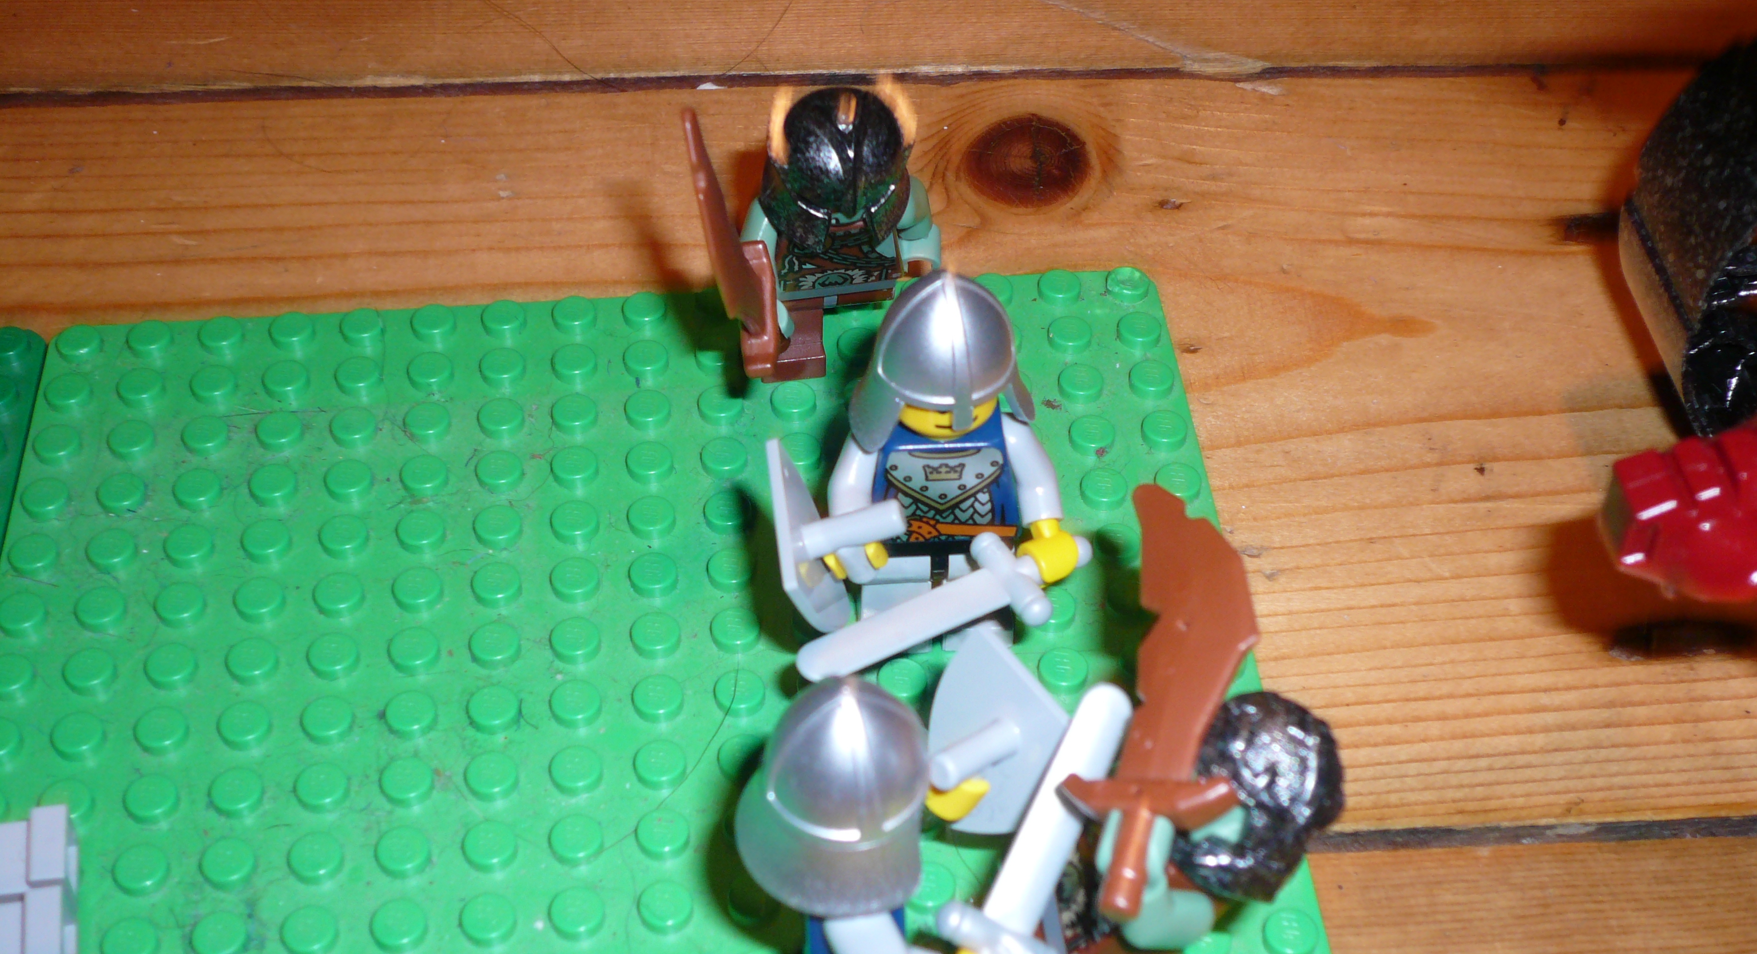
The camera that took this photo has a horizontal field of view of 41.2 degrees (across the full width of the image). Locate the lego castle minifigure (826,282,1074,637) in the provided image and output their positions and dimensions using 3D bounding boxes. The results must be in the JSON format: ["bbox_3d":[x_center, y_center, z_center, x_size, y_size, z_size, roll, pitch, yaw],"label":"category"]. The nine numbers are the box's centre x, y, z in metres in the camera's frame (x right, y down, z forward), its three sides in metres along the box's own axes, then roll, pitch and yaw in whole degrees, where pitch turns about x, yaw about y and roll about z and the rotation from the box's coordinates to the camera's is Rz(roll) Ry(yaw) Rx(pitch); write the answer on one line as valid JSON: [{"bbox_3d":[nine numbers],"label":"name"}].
[{"bbox_3d":[0.006,0.000,0.221,0.023,0.046,0.018,-3,47,-4],"label":"lego castle minifigure"}]

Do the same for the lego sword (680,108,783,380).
[{"bbox_3d":[-0.014,-0.020,0.237,0.003,0.041,0.016,-7,69,7],"label":"lego sword"}]

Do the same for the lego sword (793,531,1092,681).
[{"bbox_3d":[0.007,0.012,0.213,0.034,0.003,0.011,-20,60,-34],"label":"lego sword"}]

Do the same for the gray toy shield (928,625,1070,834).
[{"bbox_3d":[0.008,0.025,0.204,0.009,0.021,0.015,-25,64,-40],"label":"gray toy shield"}]

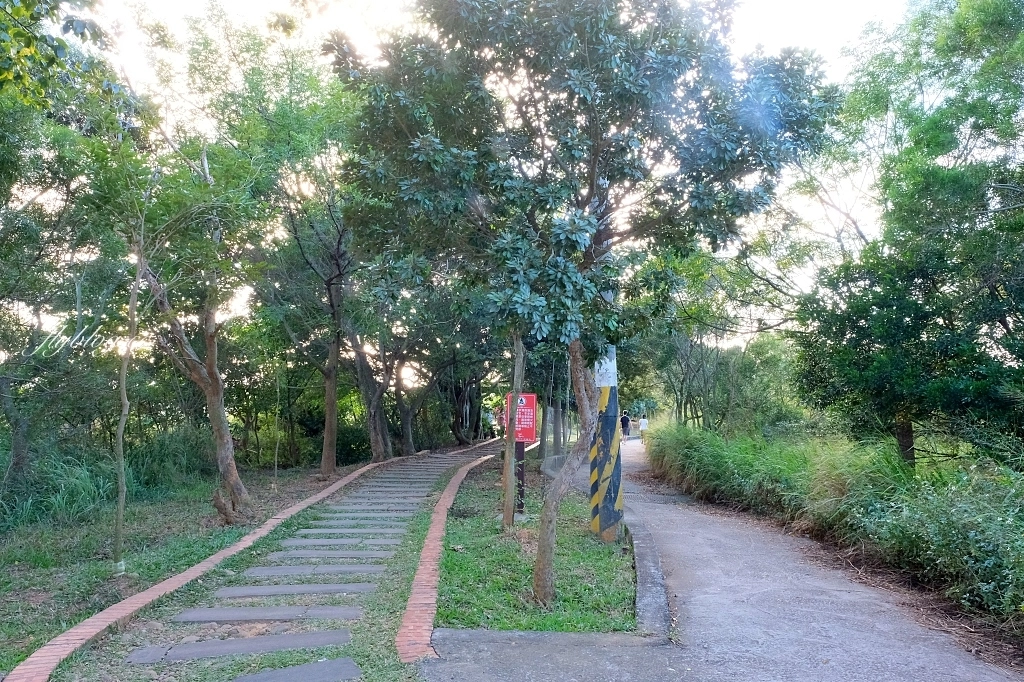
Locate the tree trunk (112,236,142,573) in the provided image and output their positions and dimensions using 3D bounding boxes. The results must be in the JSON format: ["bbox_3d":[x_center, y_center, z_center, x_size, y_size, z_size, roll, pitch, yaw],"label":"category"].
[{"bbox_3d":[-3.537,0.546,6.277,0.276,3.077,0.200,0,-6,0],"label":"tree trunk"}]

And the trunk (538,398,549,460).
[{"bbox_3d":[0.907,2.543,19.643,0.288,1.771,0.250,0,-6,0],"label":"trunk"}]

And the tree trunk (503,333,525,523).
[{"bbox_3d":[0.020,1.153,8.929,0.273,2.544,0.220,0,-6,0],"label":"tree trunk"}]

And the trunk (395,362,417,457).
[{"bbox_3d":[-3.044,1.948,19.503,0.629,2.673,0.500,0,-6,0],"label":"trunk"}]

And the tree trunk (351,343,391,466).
[{"bbox_3d":[-3.589,1.557,17.432,0.971,3.053,0.700,0,-6,0],"label":"tree trunk"}]

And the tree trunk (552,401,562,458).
[{"bbox_3d":[1.422,2.762,21.330,0.313,1.799,0.260,0,-6,0],"label":"tree trunk"}]

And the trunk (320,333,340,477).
[{"bbox_3d":[-3.841,1.327,14.440,0.423,3.034,0.360,0,-6,0],"label":"trunk"}]

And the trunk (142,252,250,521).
[{"bbox_3d":[-4.414,0.610,9.487,1.501,3.692,0.800,0,-6,0],"label":"trunk"}]

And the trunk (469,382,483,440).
[{"bbox_3d":[-1.437,2.731,26.862,0.551,2.350,0.500,0,-6,0],"label":"trunk"}]

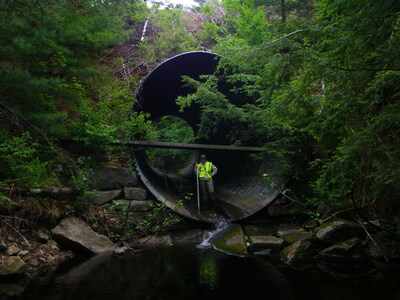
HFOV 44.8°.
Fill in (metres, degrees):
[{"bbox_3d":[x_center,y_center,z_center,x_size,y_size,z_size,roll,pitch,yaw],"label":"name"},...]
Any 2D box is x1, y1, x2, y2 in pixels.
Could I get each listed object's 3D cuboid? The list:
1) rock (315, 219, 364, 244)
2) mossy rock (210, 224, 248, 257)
[{"bbox_3d":[3.190,1.860,11.150,1.150,0.560,0.850,0,-1,11],"label":"rock"},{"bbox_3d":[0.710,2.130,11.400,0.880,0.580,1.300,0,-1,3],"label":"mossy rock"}]

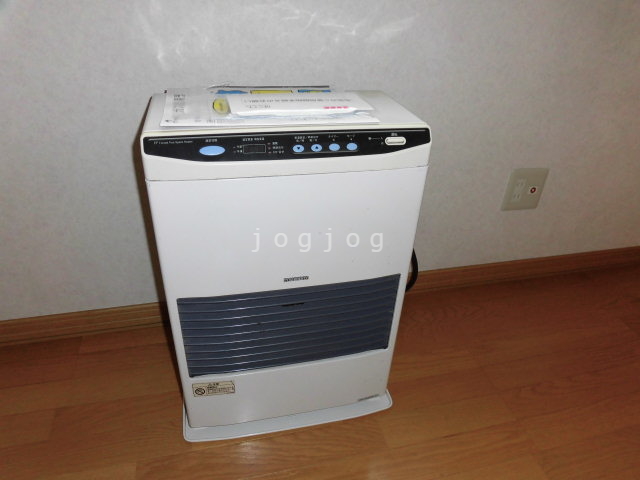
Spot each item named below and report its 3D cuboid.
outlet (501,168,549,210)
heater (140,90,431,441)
[{"bbox_3d":[0.559,-0.138,1.208,0.116,0.120,0.010,-5,32,-14],"label":"outlet"},{"bbox_3d":[-0.066,0.061,0.856,0.438,0.612,0.270,-5,33,-13],"label":"heater"}]

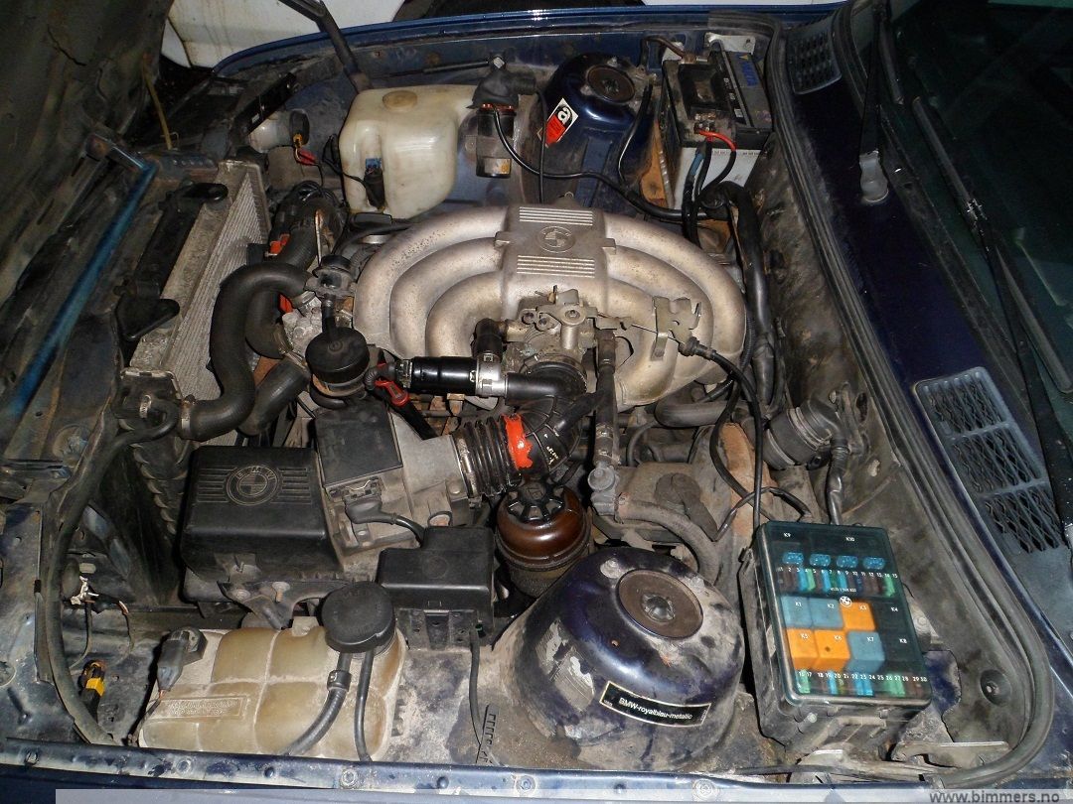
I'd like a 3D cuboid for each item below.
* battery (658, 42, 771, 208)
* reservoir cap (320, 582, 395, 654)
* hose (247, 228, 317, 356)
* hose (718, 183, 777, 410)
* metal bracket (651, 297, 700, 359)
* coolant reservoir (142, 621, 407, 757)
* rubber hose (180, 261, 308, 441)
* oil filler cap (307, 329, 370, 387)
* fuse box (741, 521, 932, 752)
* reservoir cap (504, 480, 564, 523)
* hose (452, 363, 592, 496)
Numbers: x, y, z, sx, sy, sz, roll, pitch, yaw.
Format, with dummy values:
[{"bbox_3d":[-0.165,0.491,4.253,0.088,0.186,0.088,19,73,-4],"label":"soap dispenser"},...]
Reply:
[{"bbox_3d":[0.345,-0.535,1.675,0.175,0.185,0.278,1,49,0],"label":"battery"},{"bbox_3d":[-0.179,0.217,0.842,0.071,0.030,0.071,0,49,0],"label":"reservoir cap"},{"bbox_3d":[-0.390,-0.173,1.283,0.071,0.078,0.250,1,49,0],"label":"hose"},{"bbox_3d":[0.322,-0.173,1.264,0.054,0.072,0.441,1,49,0],"label":"hose"},{"bbox_3d":[0.170,-0.089,1.025,0.057,0.060,0.050,1,49,0],"label":"metal bracket"},{"bbox_3d":[-0.256,0.312,0.849,0.240,0.130,0.145,1,49,0],"label":"coolant reservoir"},{"bbox_3d":[-0.380,-0.079,1.095,0.113,0.094,0.345,1,49,0],"label":"rubber hose"},{"bbox_3d":[-0.252,-0.057,1.064,0.077,0.040,0.077,0,49,0],"label":"oil filler cap"},{"bbox_3d":[0.294,0.239,0.859,0.135,0.120,0.185,1,49,0],"label":"fuse box"},{"bbox_3d":[-0.001,0.111,0.917,0.064,0.030,0.064,1,49,0],"label":"reservoir cap"},{"bbox_3d":[-0.017,0.034,1.004,0.160,0.110,0.140,1,49,0],"label":"hose"}]

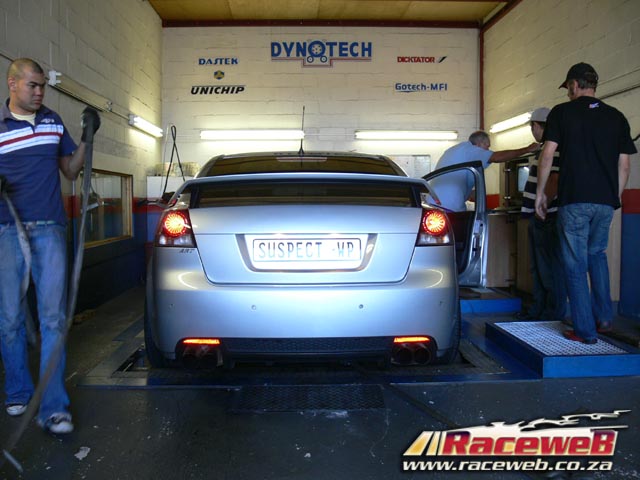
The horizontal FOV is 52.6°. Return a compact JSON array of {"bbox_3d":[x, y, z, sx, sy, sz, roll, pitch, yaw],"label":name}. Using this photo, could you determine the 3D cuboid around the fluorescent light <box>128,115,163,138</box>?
[{"bbox_3d":[-2.191,-1.435,8.220,0.100,0.130,1.530,0,3,-3],"label":"fluorescent light"}]

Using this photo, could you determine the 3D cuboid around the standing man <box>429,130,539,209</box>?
[{"bbox_3d":[1.668,-0.291,6.600,1.000,1.630,0.580,-2,4,-25],"label":"standing man"}]

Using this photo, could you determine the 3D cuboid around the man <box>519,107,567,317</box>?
[{"bbox_3d":[1.908,-0.221,5.500,0.480,1.850,0.520,2,4,32],"label":"man"}]

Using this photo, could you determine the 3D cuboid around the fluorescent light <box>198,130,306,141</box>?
[{"bbox_3d":[-0.981,-1.518,9.400,1.530,0.130,0.100,0,3,-3],"label":"fluorescent light"}]

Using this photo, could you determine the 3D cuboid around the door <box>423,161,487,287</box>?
[{"bbox_3d":[1.053,-0.152,5.950,0.180,1.100,1.150,-3,4,-39],"label":"door"}]

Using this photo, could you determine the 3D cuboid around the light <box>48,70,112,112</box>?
[{"bbox_3d":[-2.077,-1.283,5.720,0.100,0.130,1.530,0,3,-3],"label":"light"}]

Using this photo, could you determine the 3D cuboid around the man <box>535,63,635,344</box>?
[{"bbox_3d":[1.778,-0.256,4.300,0.600,1.830,0.520,-1,3,-9],"label":"man"}]

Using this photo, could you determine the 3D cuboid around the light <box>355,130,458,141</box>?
[{"bbox_3d":[1.267,-1.531,9.480,1.530,0.130,0.100,0,3,-3],"label":"light"}]

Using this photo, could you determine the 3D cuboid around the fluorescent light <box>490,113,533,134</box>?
[{"bbox_3d":[2.454,-1.485,8.250,0.100,0.130,1.530,0,3,-3],"label":"fluorescent light"}]

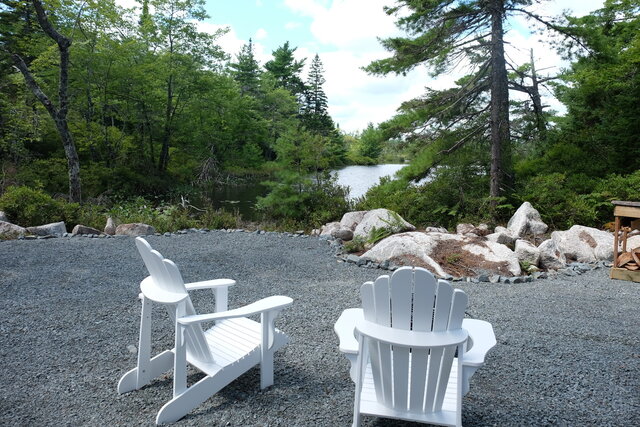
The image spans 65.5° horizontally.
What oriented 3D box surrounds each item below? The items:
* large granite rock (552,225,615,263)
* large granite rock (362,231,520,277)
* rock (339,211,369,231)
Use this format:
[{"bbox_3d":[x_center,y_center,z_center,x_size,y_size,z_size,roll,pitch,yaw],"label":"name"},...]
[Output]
[{"bbox_3d":[3.805,0.425,7.300,0.840,0.500,0.650,1,6,0],"label":"large granite rock"},{"bbox_3d":[1.595,0.491,6.700,2.000,0.460,1.200,2,6,14],"label":"large granite rock"},{"bbox_3d":[0.597,0.117,9.000,0.560,0.380,0.500,1,6,0],"label":"rock"}]

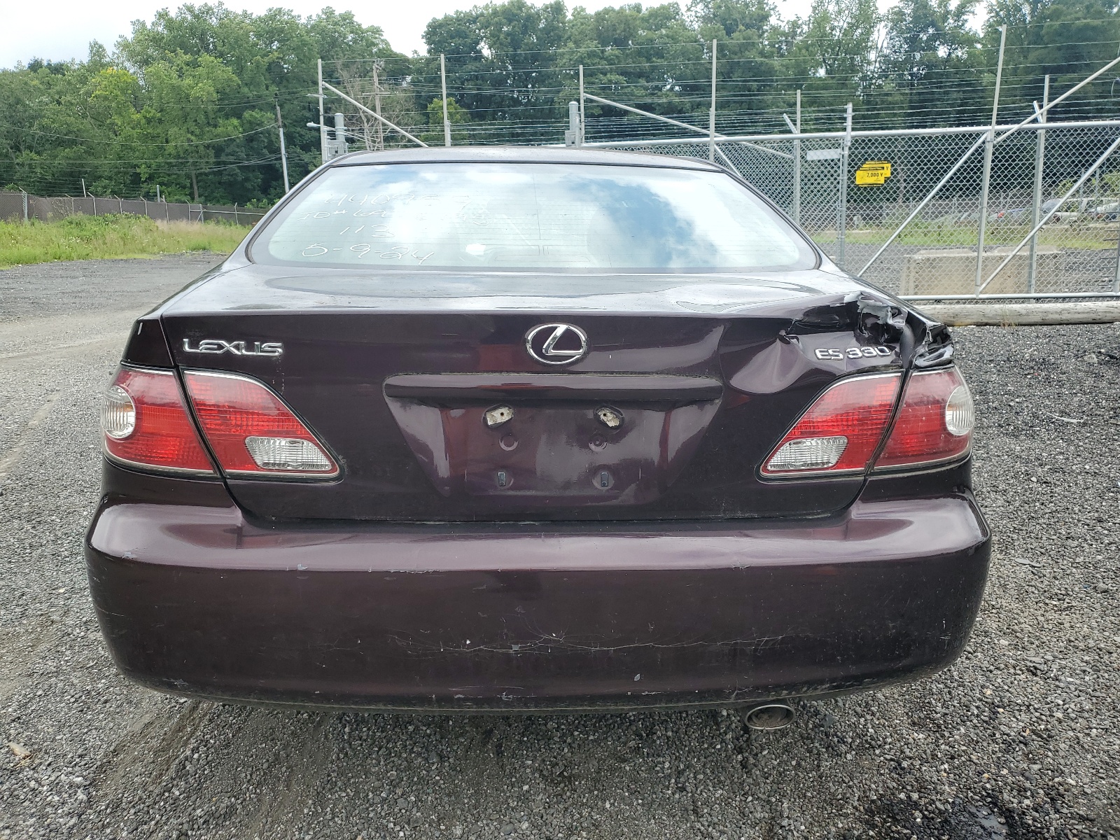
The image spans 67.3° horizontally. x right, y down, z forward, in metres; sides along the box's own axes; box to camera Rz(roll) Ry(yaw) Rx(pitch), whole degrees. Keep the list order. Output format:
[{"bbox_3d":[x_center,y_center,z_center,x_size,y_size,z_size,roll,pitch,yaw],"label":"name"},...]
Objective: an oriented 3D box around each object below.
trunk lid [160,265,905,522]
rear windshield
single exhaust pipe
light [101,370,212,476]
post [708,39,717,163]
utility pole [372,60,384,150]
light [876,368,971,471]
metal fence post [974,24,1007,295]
[{"bbox_3d":[-0.036,-0.095,1.737,1.400,0.410,0.680,0,13,-3],"label":"trunk lid"},{"bbox_3d":[-0.068,-0.552,2.298,1.380,0.130,0.739,0,38,-3],"label":"rear windshield"},{"bbox_3d":[0.379,0.527,1.638,0.092,0.062,0.180,0,13,-3],"label":"single exhaust pipe"},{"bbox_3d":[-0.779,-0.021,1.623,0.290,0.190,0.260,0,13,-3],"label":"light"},{"bbox_3d":[1.776,-2.882,9.820,0.060,2.906,0.060,1,13,7],"label":"post"},{"bbox_3d":[-11.382,-16.621,53.530,0.280,11.667,0.280,-1,13,0],"label":"utility pole"},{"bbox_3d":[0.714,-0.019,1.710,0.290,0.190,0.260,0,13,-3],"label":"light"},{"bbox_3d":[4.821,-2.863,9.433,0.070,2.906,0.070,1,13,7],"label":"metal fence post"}]

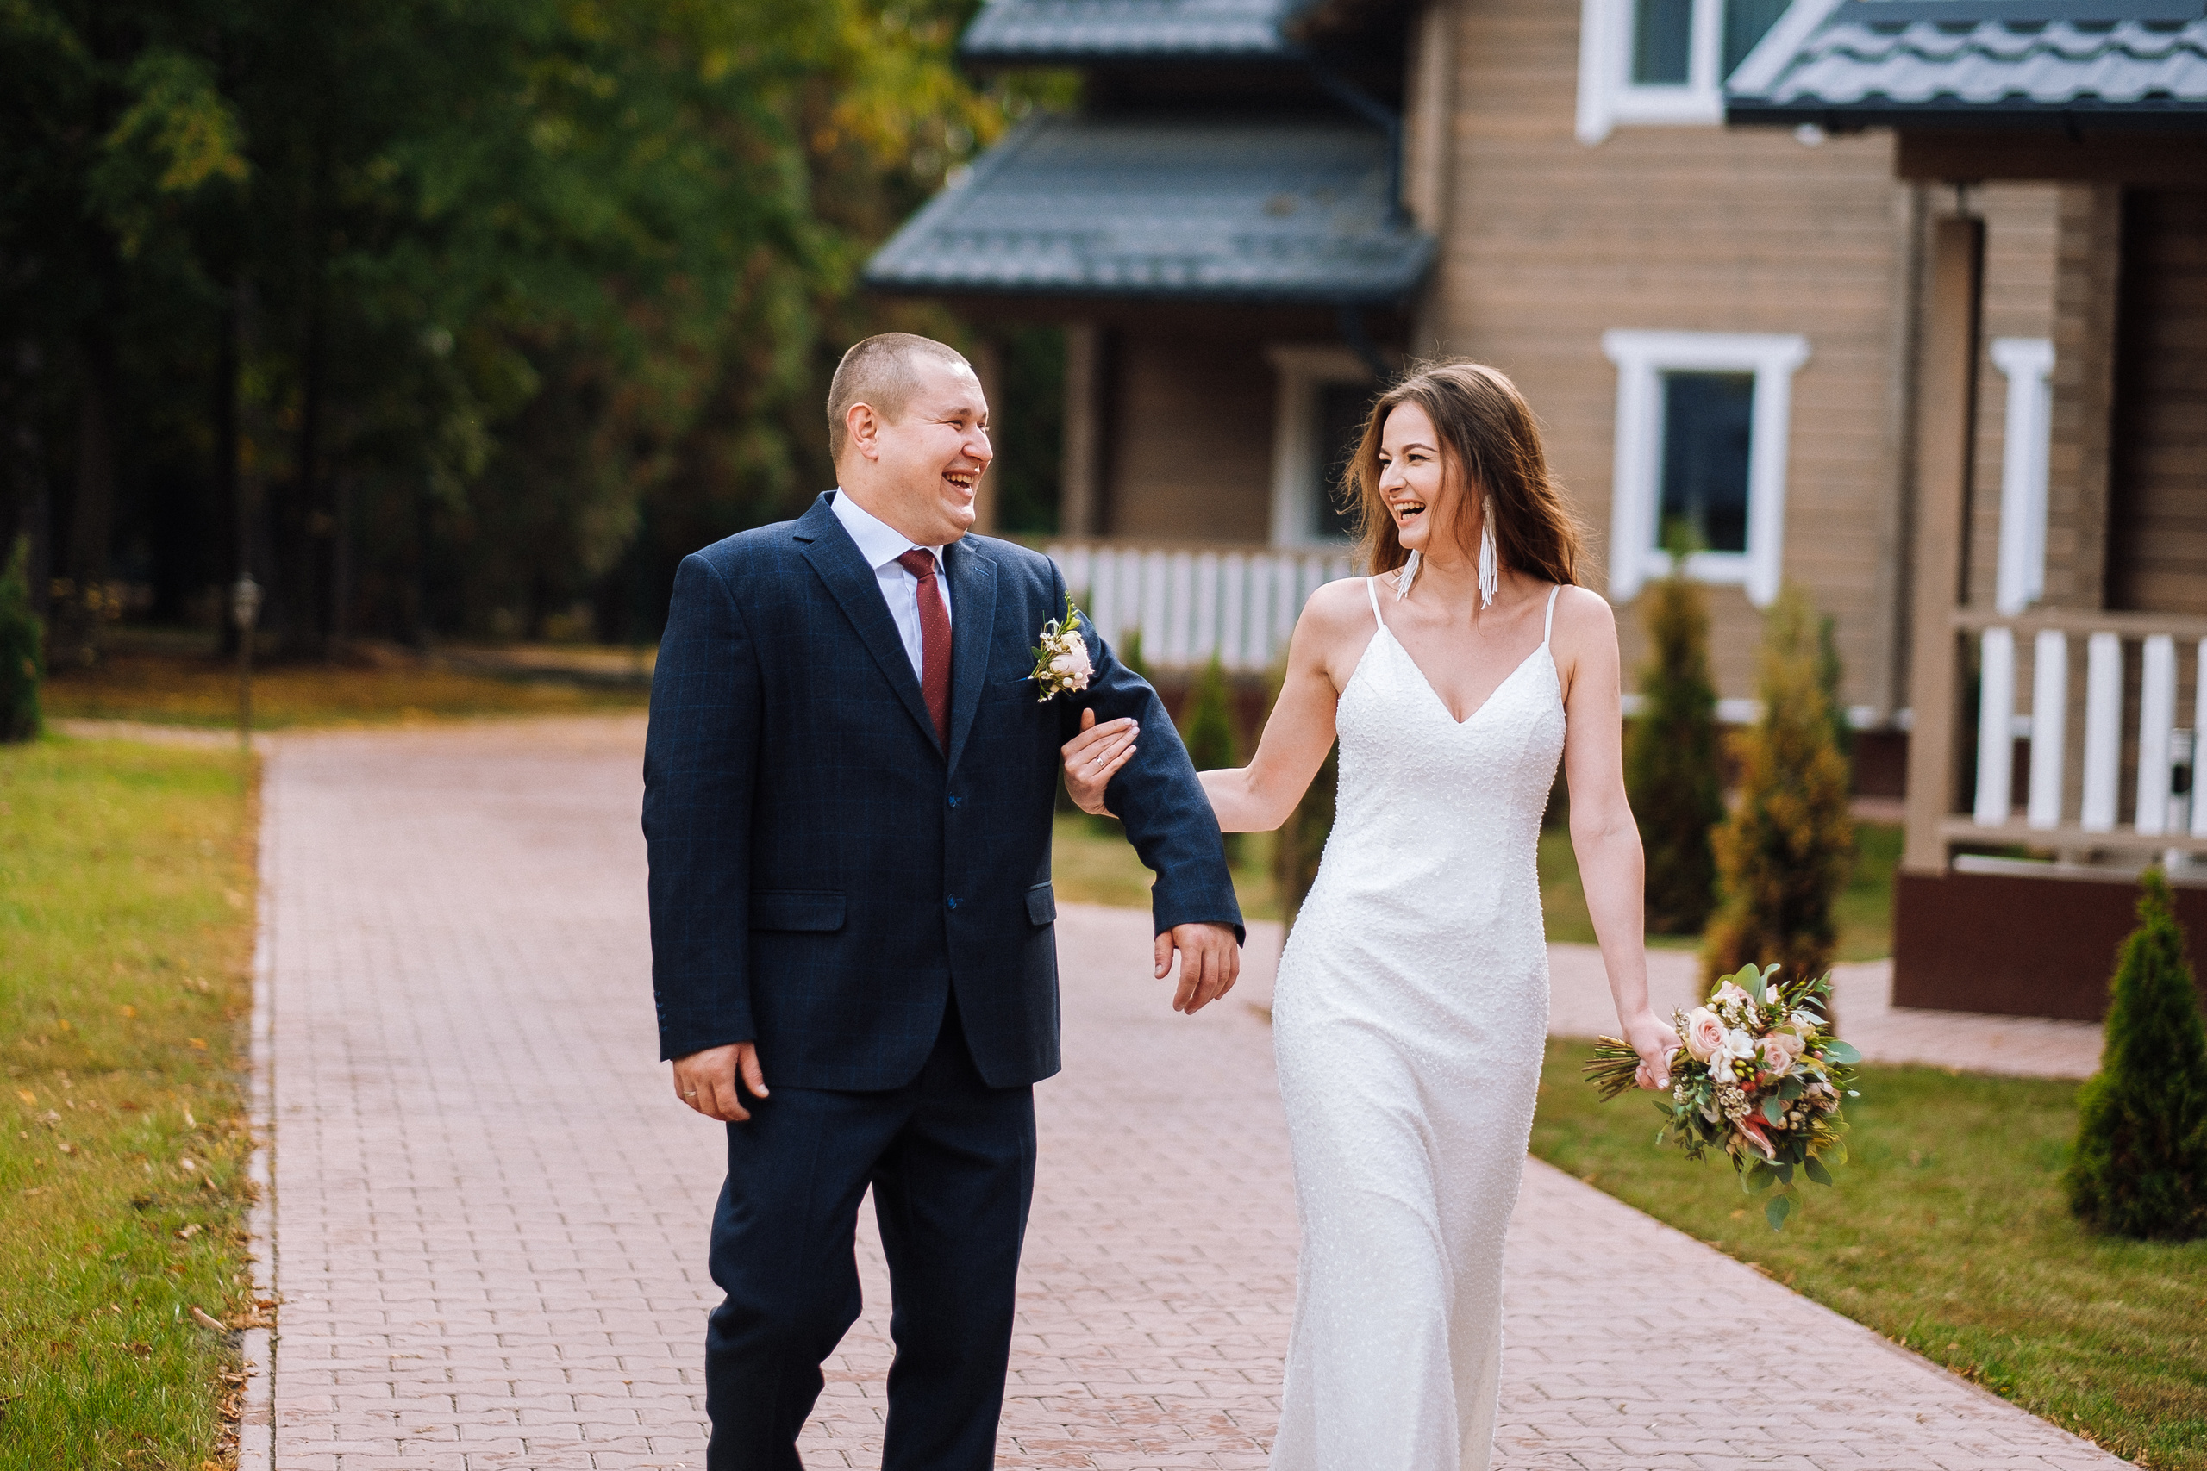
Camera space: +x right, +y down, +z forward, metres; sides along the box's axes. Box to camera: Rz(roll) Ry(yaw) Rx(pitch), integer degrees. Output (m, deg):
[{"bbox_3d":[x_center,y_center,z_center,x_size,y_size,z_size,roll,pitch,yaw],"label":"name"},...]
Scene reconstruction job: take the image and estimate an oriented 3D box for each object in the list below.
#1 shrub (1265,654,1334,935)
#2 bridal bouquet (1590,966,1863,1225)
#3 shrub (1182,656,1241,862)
[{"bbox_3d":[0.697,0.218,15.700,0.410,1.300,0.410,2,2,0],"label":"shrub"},{"bbox_3d":[0.768,0.444,6.400,0.350,0.320,0.280,4,1,19],"label":"bridal bouquet"},{"bbox_3d":[0.488,0.110,22.600,0.290,0.940,0.290,2,2,0],"label":"shrub"}]

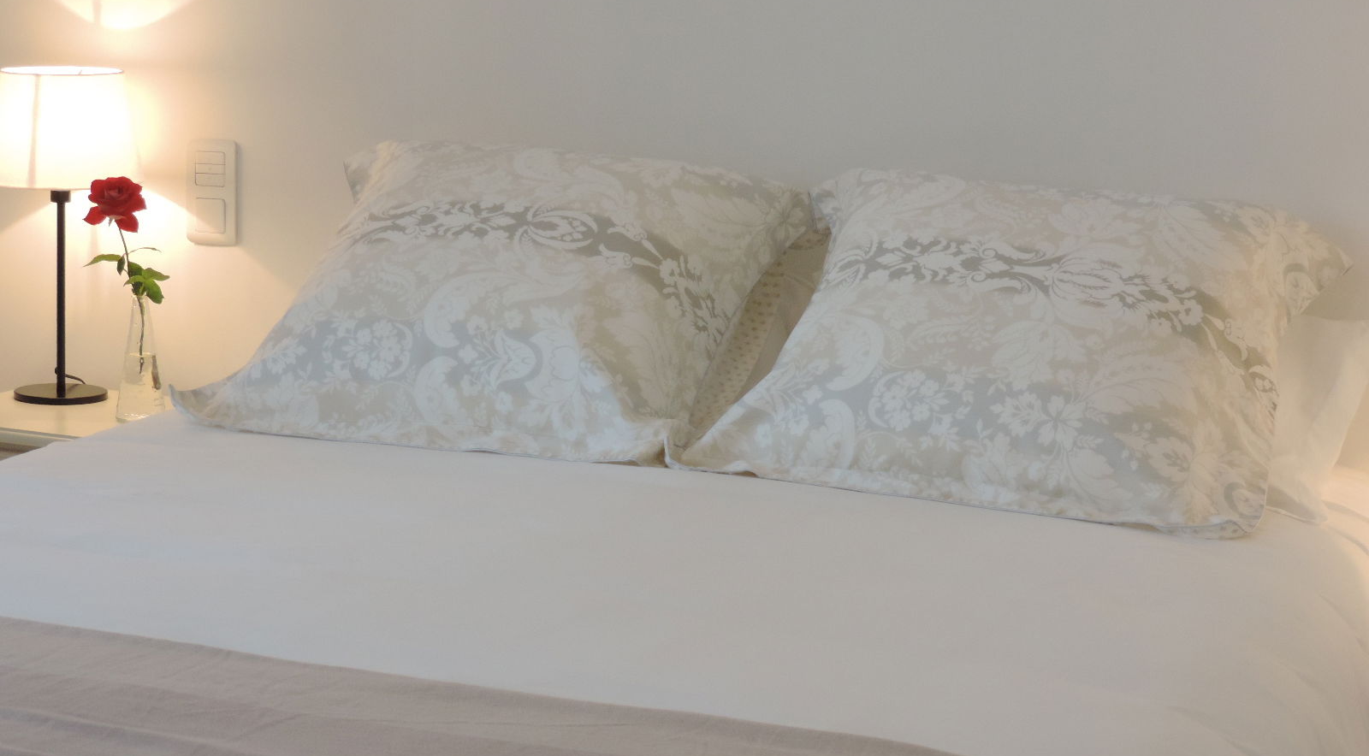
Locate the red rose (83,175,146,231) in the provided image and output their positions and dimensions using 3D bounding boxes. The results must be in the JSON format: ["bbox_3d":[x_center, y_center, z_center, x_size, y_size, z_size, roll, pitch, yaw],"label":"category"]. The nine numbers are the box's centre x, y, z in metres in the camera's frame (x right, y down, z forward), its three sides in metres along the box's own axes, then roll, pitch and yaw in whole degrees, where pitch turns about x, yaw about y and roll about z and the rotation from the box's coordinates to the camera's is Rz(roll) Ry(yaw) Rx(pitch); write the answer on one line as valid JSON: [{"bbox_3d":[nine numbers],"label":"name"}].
[{"bbox_3d":[-0.819,-0.249,3.982,0.088,0.079,0.083,-1,9,-12],"label":"red rose"}]

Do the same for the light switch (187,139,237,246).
[{"bbox_3d":[-0.705,-0.277,4.130,0.085,0.158,0.012,5,10,24],"label":"light switch"}]

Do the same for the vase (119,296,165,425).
[{"bbox_3d":[-0.789,-0.030,4.016,0.072,0.178,0.072,1,9,0],"label":"vase"}]

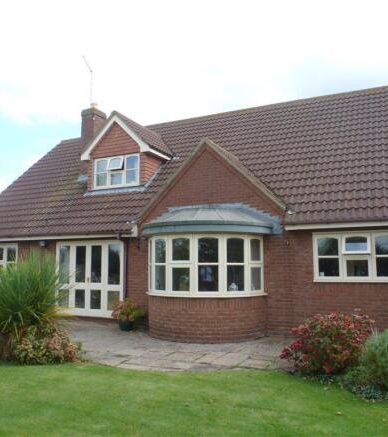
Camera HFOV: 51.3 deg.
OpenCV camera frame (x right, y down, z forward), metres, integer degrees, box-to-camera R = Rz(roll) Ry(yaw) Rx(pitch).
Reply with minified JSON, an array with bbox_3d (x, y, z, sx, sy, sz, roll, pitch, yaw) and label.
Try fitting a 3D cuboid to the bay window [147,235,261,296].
[{"bbox_3d":[0.110,1.054,9.190,2.750,1.340,1.060,-3,-8,24],"label":"bay window"}]

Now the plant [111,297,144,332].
[{"bbox_3d":[-1.591,2.343,9.840,0.820,0.770,0.780,0,-7,0],"label":"plant"}]

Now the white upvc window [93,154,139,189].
[{"bbox_3d":[-2.427,-1.423,12.541,1.700,0.980,0.120,-3,-8,24],"label":"white upvc window"}]

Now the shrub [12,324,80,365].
[{"bbox_3d":[-2.492,2.097,6.819,1.150,0.580,1.000,-3,-8,24],"label":"shrub"}]

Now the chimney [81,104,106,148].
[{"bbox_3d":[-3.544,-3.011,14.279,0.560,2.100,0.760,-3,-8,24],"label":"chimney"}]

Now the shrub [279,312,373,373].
[{"bbox_3d":[2.037,1.906,6.267,1.400,0.830,1.200,-3,-8,24],"label":"shrub"}]

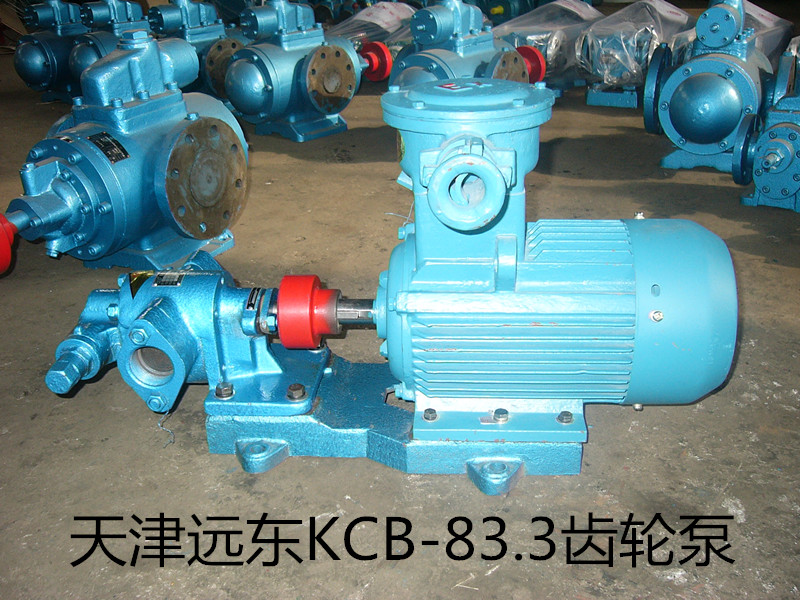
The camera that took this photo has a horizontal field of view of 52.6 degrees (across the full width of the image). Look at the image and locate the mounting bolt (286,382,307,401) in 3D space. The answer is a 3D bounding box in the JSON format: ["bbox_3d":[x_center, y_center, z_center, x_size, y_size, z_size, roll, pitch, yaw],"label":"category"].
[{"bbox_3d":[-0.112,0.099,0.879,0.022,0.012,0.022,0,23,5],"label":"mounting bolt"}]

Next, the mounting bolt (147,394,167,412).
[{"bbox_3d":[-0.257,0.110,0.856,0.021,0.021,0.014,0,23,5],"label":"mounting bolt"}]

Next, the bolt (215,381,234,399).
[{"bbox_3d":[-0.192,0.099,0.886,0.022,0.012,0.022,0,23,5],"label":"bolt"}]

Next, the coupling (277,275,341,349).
[{"bbox_3d":[-0.097,0.013,0.902,0.061,0.081,0.081,0,23,5],"label":"coupling"}]

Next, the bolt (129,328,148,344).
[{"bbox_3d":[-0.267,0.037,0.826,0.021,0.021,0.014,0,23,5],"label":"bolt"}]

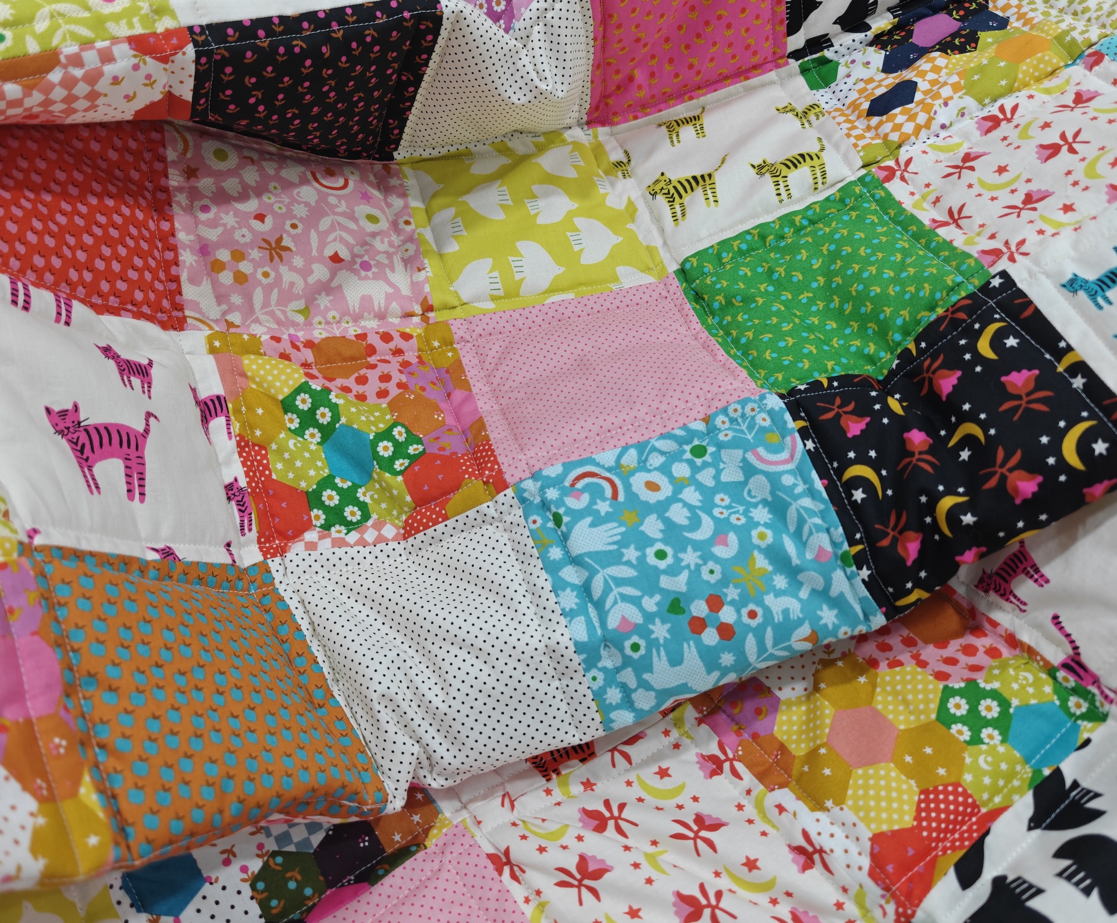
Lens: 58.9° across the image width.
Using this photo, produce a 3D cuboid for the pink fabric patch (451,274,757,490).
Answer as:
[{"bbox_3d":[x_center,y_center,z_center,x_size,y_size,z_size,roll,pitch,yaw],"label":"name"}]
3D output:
[{"bbox_3d":[0.021,-0.052,0.515,0.132,0.027,0.130,-18,44,-8],"label":"pink fabric patch"}]

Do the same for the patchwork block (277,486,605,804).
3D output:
[{"bbox_3d":[-0.055,0.084,0.463,0.130,0.045,0.130,-25,68,-1],"label":"patchwork block"}]

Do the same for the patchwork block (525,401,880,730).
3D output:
[{"bbox_3d":[0.059,0.040,0.447,0.132,0.035,0.132,-19,56,-2],"label":"patchwork block"}]

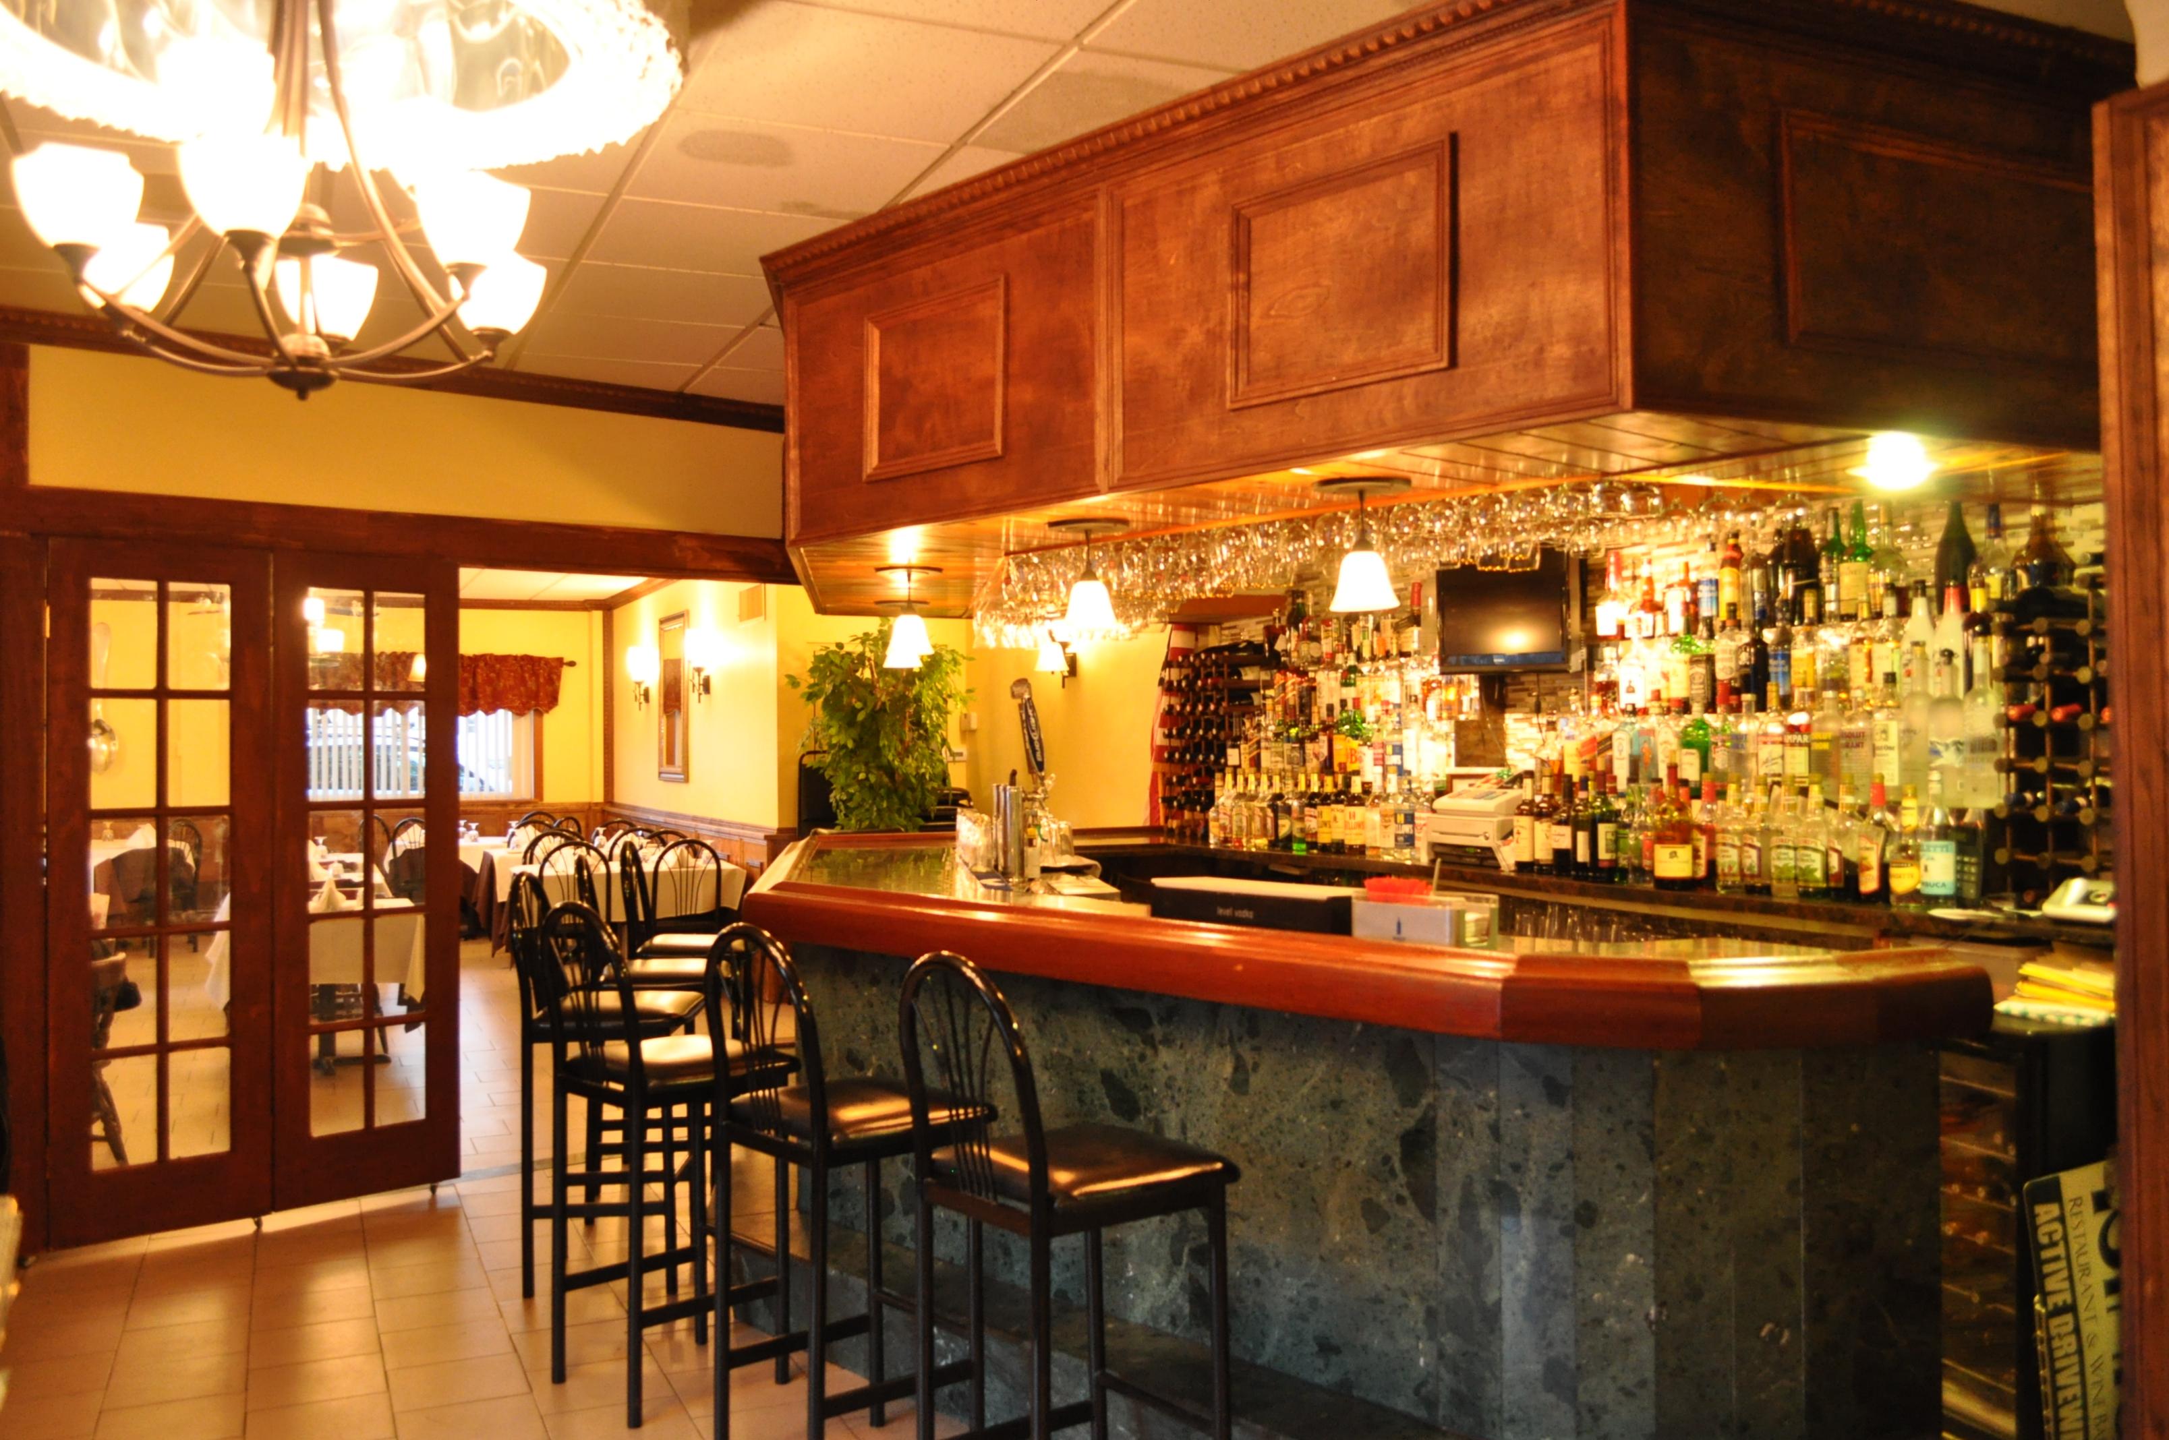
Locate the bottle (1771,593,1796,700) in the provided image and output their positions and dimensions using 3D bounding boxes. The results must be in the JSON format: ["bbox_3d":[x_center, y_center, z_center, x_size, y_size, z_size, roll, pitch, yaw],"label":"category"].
[{"bbox_3d":[1.843,-0.175,4.771,0.073,0.309,0.073,0,-1,-41],"label":"bottle"}]

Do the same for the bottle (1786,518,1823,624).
[{"bbox_3d":[1.951,-0.405,4.902,0.090,0.294,0.095,0,-1,-41],"label":"bottle"}]

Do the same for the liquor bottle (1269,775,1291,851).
[{"bbox_3d":[0.713,0.324,6.601,0.080,0.300,0.080,-1,-1,0],"label":"liquor bottle"}]

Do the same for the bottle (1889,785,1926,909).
[{"bbox_3d":[1.954,0.300,4.288,0.086,0.290,0.086,0,-1,-40],"label":"bottle"}]

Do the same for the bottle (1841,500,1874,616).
[{"bbox_3d":[2.012,-0.418,4.705,0.085,0.299,0.085,-1,-1,25],"label":"bottle"}]

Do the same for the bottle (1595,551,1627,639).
[{"bbox_3d":[1.625,-0.386,5.571,0.090,0.268,0.085,-1,-1,24],"label":"bottle"}]

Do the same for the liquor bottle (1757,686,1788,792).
[{"bbox_3d":[1.889,0.048,4.950,0.082,0.302,0.082,0,-1,-38],"label":"liquor bottle"}]

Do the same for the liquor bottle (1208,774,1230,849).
[{"bbox_3d":[0.510,0.341,6.830,0.078,0.291,0.078,0,-1,0],"label":"liquor bottle"}]

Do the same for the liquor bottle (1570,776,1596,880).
[{"bbox_3d":[1.433,0.310,5.191,0.074,0.294,0.074,-1,-1,28],"label":"liquor bottle"}]

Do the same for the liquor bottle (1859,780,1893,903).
[{"bbox_3d":[1.922,0.292,4.380,0.086,0.316,0.086,0,-1,-38],"label":"liquor bottle"}]

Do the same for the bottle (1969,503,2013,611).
[{"bbox_3d":[2.230,-0.398,4.427,0.086,0.276,0.086,0,-1,-45],"label":"bottle"}]

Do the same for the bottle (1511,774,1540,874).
[{"bbox_3d":[1.343,0.311,5.480,0.076,0.305,0.076,0,-1,0],"label":"bottle"}]

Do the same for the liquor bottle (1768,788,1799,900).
[{"bbox_3d":[1.755,0.298,4.522,0.078,0.302,0.078,0,-1,-40],"label":"liquor bottle"}]

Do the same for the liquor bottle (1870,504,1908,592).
[{"bbox_3d":[2.127,-0.424,4.782,0.090,0.310,0.100,0,-1,-41],"label":"liquor bottle"}]

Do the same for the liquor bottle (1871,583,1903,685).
[{"bbox_3d":[2.031,-0.193,4.565,0.080,0.305,0.080,0,-1,-40],"label":"liquor bottle"}]

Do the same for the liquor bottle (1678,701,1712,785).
[{"bbox_3d":[1.680,0.078,4.962,0.085,0.258,0.085,-1,-1,40],"label":"liquor bottle"}]

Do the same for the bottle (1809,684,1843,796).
[{"bbox_3d":[1.880,0.061,4.571,0.080,0.277,0.080,0,-1,-41],"label":"bottle"}]

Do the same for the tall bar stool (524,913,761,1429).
[{"bbox_3d":[-0.969,0.967,4.157,0.475,1.120,0.415,0,-1,-43],"label":"tall bar stool"}]

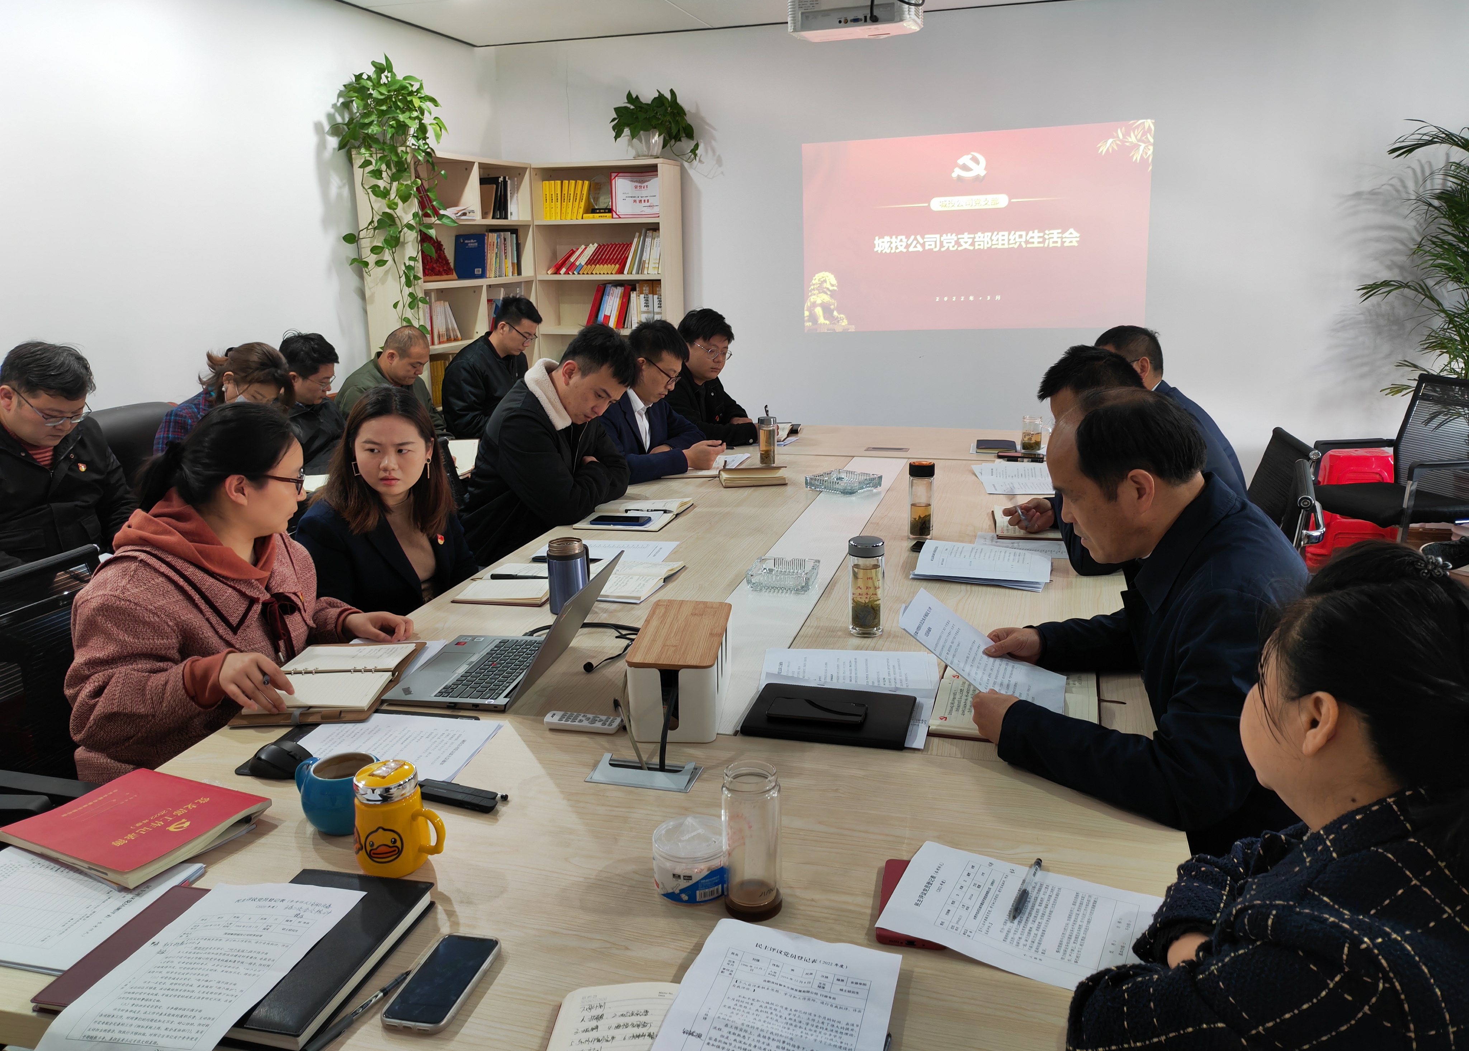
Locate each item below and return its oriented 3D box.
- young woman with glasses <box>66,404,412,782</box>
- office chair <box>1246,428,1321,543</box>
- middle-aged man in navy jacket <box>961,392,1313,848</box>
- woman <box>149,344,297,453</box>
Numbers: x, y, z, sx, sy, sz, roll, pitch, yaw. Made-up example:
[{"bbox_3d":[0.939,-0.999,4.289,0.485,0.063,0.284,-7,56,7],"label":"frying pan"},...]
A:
[{"bbox_3d":[-0.951,0.376,2.290,0.720,1.245,0.570,6,16,28],"label":"young woman with glasses"},{"bbox_3d":[1.318,0.217,3.377,0.610,0.940,0.570,2,14,14],"label":"office chair"},{"bbox_3d":[0.647,0.435,1.760,0.620,1.280,0.570,2,14,14],"label":"middle-aged man in navy jacket"},{"bbox_3d":[-1.649,-0.032,4.081,0.780,1.220,0.520,4,15,22],"label":"woman"}]

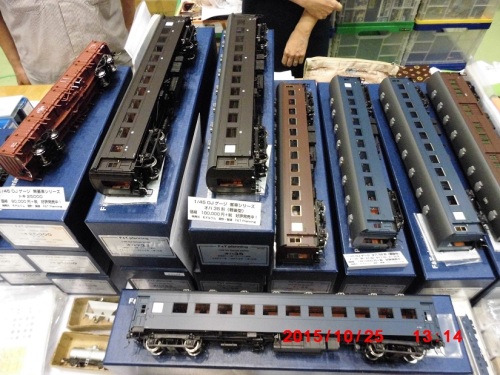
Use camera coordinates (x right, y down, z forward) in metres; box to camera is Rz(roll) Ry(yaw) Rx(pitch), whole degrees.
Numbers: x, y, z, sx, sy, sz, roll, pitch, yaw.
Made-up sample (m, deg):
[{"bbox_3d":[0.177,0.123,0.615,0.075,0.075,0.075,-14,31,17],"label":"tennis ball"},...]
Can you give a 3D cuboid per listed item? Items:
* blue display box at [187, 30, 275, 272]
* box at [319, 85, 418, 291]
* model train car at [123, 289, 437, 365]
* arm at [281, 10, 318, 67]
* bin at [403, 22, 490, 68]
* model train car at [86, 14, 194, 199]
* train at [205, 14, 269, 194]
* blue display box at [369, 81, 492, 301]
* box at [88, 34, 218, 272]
[{"bbox_3d":[-0.014,-0.111,0.729,0.118,0.136,0.547,2,51,2],"label":"blue display box"},{"bbox_3d":[0.233,-0.020,0.839,0.118,0.136,0.547,1,51,2],"label":"box"},{"bbox_3d":[0.049,0.206,0.541,0.436,0.063,0.086,1,51,1],"label":"model train car"},{"bbox_3d":[0.169,-0.486,1.173,0.080,0.210,0.080,15,41,-18],"label":"arm"},{"bbox_3d":[1.008,-0.907,2.032,0.380,0.265,0.460,-1,51,0],"label":"bin"},{"bbox_3d":[-0.168,-0.171,0.649,0.086,0.063,0.436,2,51,2],"label":"model train car"},{"bbox_3d":[-0.012,-0.176,0.652,0.086,0.063,0.436,1,51,1],"label":"train"},{"bbox_3d":[0.372,-0.016,0.835,0.118,0.136,0.547,2,51,2],"label":"blue display box"},{"bbox_3d":[-0.157,-0.120,0.736,0.118,0.136,0.547,2,51,2],"label":"box"}]

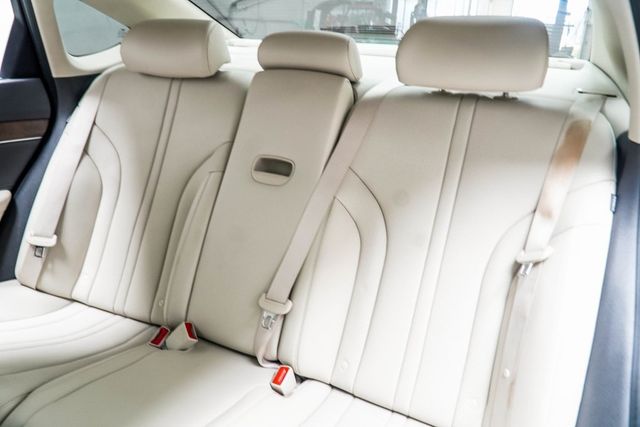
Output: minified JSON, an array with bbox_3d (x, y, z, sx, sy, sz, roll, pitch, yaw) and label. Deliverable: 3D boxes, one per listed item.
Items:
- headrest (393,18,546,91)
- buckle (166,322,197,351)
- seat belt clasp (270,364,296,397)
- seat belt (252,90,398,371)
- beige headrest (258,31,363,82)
[{"bbox_3d":[0.287,-0.304,0.949,0.275,0.136,0.121,10,23,24],"label":"headrest"},{"bbox_3d":[-0.306,0.280,1.108,0.025,0.063,0.043,28,26,-52],"label":"buckle"},{"bbox_3d":[-0.074,0.345,1.016,0.023,0.059,0.041,12,48,26],"label":"seat belt clasp"},{"bbox_3d":[0.008,0.016,1.006,0.086,0.626,0.061,24,-3,24],"label":"seat belt"},{"bbox_3d":[-0.022,-0.347,1.101,0.217,0.096,0.101,10,23,24],"label":"beige headrest"}]

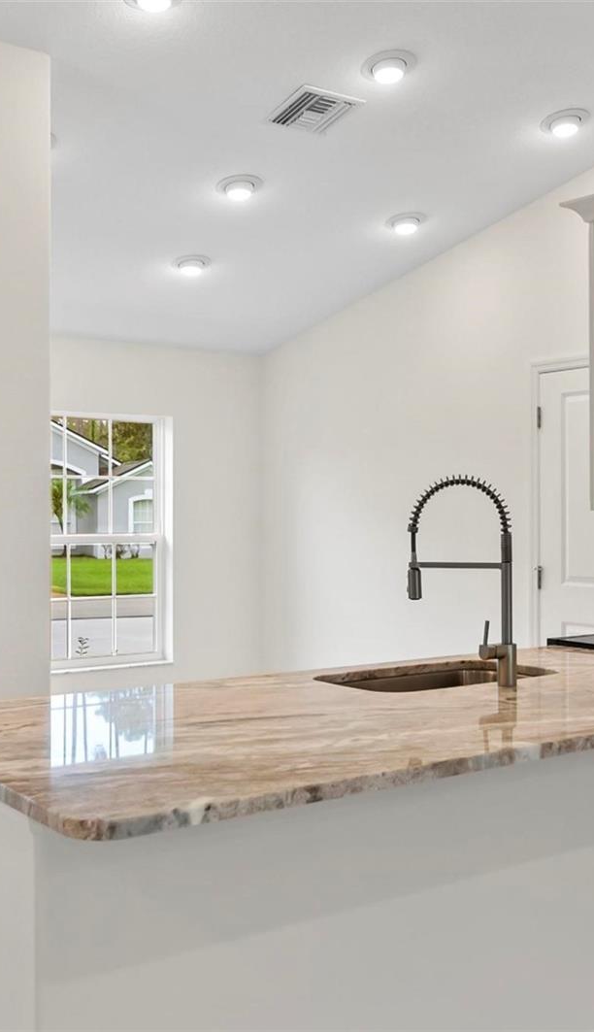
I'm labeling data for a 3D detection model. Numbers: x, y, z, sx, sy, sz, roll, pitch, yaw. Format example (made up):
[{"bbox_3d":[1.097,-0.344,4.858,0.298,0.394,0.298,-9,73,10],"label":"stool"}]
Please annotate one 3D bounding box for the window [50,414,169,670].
[{"bbox_3d":[-1.197,0.144,6.098,1.000,1.500,0.090,0,0,-37],"label":"window"}]

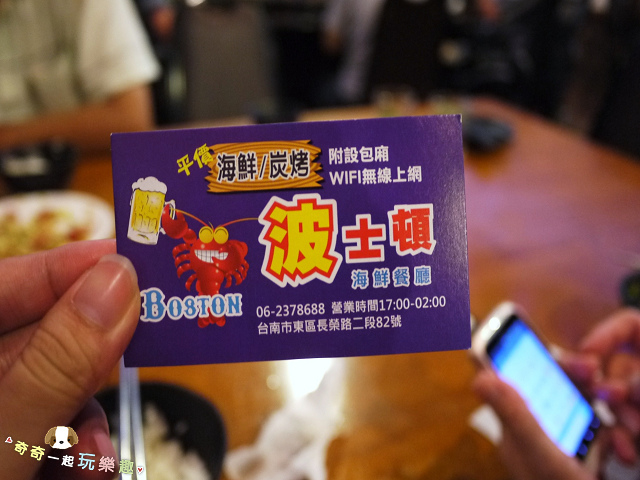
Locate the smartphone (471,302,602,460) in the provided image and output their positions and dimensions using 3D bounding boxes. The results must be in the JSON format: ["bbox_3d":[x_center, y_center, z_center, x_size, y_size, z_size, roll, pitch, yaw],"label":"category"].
[{"bbox_3d":[0.171,0.114,0.401,0.123,0.011,0.064,51,50,5],"label":"smartphone"}]

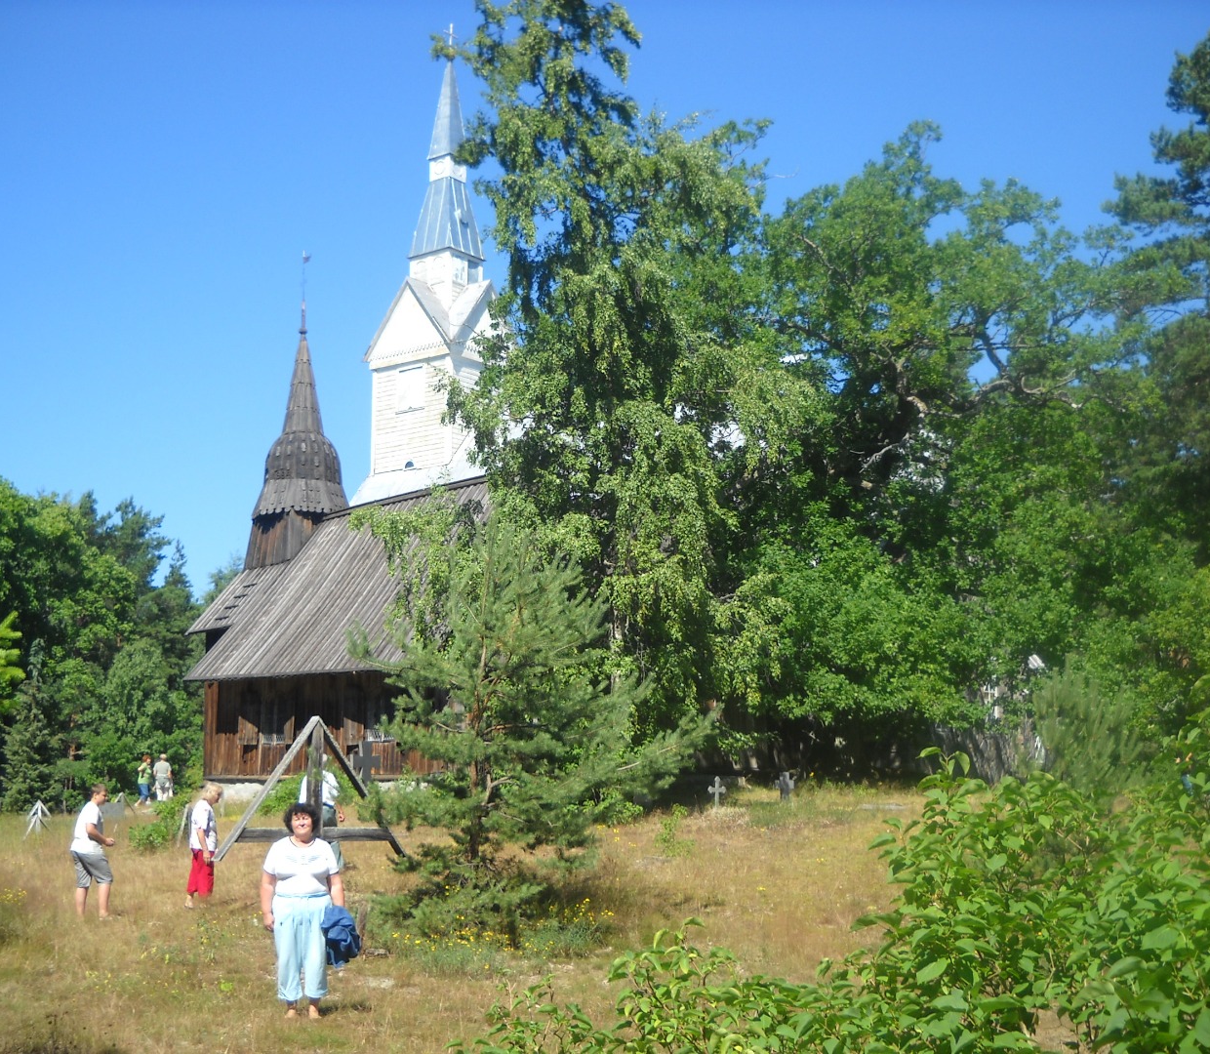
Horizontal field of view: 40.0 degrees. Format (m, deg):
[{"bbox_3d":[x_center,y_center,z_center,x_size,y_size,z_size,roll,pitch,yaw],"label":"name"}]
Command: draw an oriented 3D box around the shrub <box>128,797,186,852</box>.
[{"bbox_3d":[-8.626,5.753,32.015,1.150,1.041,1.100,1,-8,-7],"label":"shrub"}]

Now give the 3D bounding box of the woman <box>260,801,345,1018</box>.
[{"bbox_3d":[-2.280,2.872,12.526,0.660,1.601,0.380,1,-8,-10],"label":"woman"}]

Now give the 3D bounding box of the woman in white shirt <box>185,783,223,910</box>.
[{"bbox_3d":[-5.152,4.078,21.343,0.450,1.593,0.480,1,-8,-5],"label":"woman in white shirt"}]

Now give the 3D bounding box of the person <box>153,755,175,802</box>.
[{"bbox_3d":[-15.712,8.970,59.331,0.620,1.684,0.380,2,-8,-11],"label":"person"}]

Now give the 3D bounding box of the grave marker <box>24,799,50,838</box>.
[{"bbox_3d":[-12.620,6.508,37.067,0.560,0.880,0.350,3,-9,-18],"label":"grave marker"}]

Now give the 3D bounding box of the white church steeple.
[{"bbox_3d":[-6.753,-10.221,68.027,5.200,18.725,5.200,-6,-10,36],"label":"white church steeple"}]

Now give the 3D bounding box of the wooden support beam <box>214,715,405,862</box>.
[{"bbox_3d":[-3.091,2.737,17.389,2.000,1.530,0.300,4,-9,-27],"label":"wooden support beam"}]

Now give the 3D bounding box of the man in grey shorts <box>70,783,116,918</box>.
[{"bbox_3d":[-6.323,3.987,20.548,0.530,1.654,0.480,1,-8,-6],"label":"man in grey shorts"}]

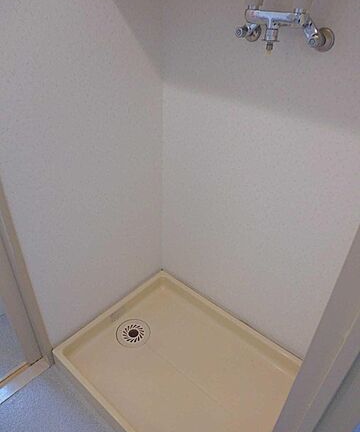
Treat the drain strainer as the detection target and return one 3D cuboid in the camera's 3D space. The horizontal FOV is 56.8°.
[{"bbox_3d":[-0.207,0.527,1.488,0.151,0.014,0.151,2,34,-1],"label":"drain strainer"}]

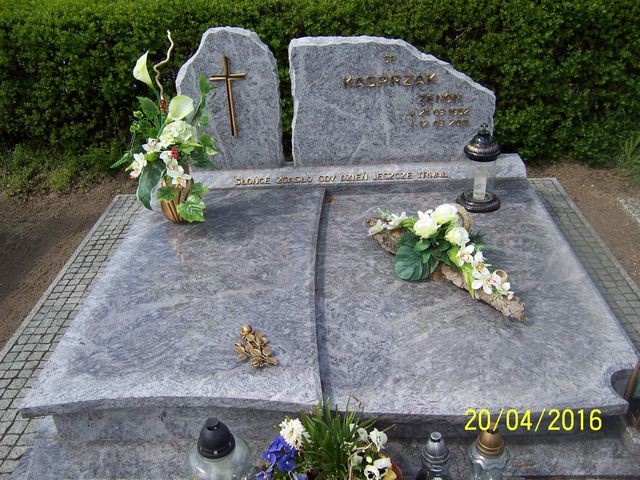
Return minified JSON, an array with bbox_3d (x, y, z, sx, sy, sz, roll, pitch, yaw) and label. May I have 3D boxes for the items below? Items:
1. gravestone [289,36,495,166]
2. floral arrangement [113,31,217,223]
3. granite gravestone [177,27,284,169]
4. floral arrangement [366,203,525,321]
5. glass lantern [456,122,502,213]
[{"bbox_3d":[0.338,-0.654,2.869,0.950,0.584,0.101,-2,30,4],"label":"gravestone"},{"bbox_3d":[-0.671,-0.450,2.550,0.461,0.799,0.332,-2,30,4],"label":"floral arrangement"},{"bbox_3d":[-0.433,-0.663,2.901,0.474,0.667,0.101,-2,30,4],"label":"granite gravestone"},{"bbox_3d":[0.438,0.011,2.202,0.295,0.203,0.806,-25,36,-32],"label":"floral arrangement"},{"bbox_3d":[0.684,-0.322,2.590,0.189,0.364,0.189,-2,30,4],"label":"glass lantern"}]

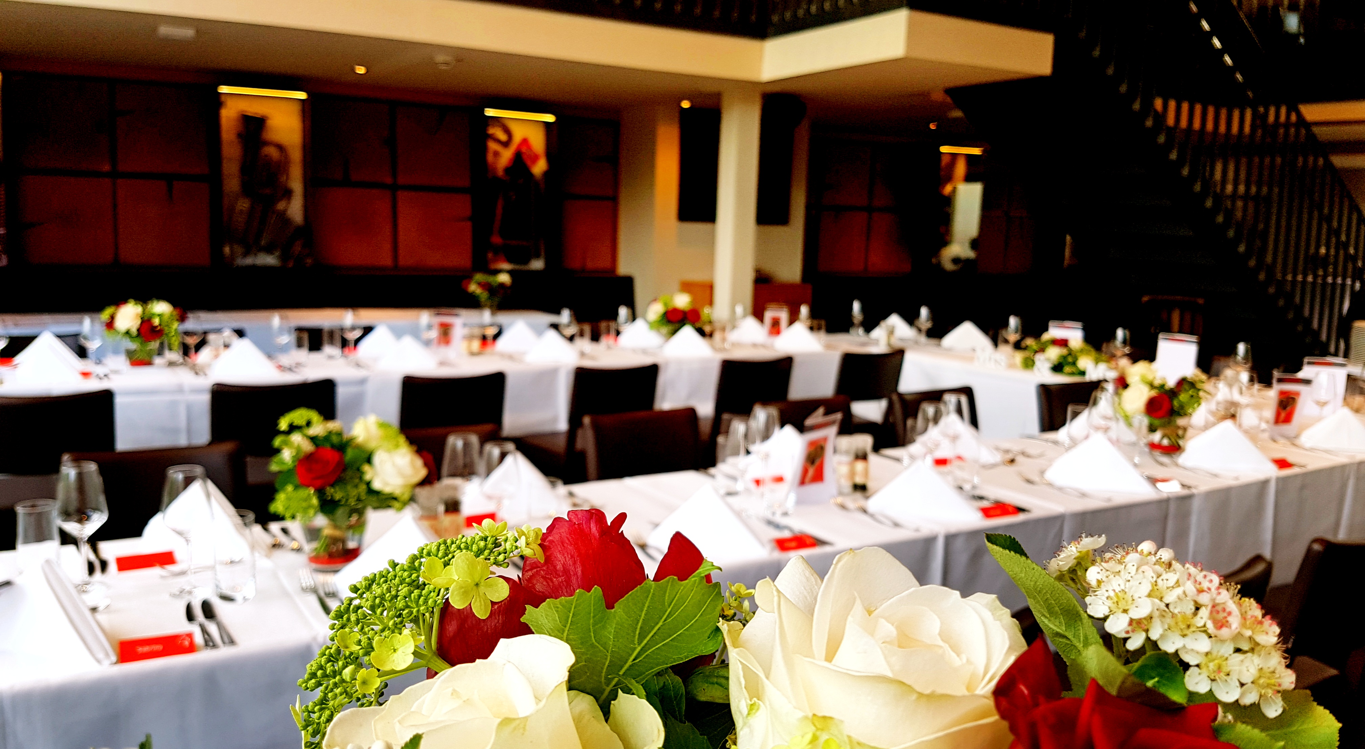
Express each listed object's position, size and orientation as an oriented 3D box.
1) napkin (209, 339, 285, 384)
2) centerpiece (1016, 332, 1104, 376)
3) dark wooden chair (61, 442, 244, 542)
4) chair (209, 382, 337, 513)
[{"bbox_3d":[-1.780,-0.057,4.225,0.285,0.145,0.185,3,9,10],"label":"napkin"},{"bbox_3d":[1.943,-0.107,5.230,0.250,0.160,0.420,-3,10,-29],"label":"centerpiece"},{"bbox_3d":[-1.262,0.633,2.523,0.430,0.820,0.540,-3,10,-30],"label":"dark wooden chair"},{"bbox_3d":[-1.603,0.395,3.991,0.430,0.830,0.520,-3,10,-29],"label":"chair"}]

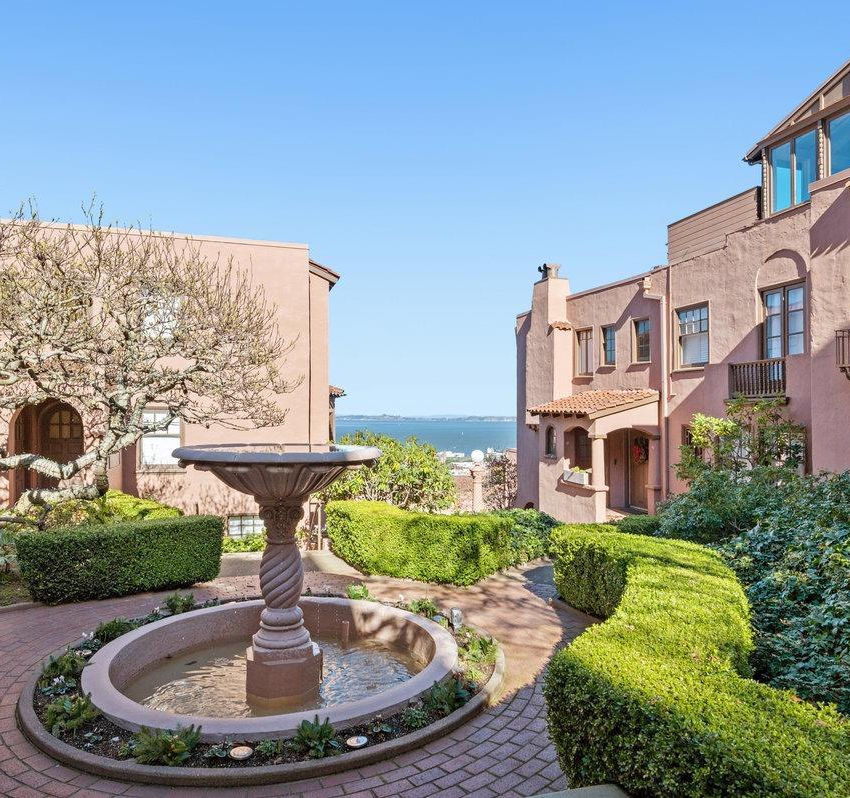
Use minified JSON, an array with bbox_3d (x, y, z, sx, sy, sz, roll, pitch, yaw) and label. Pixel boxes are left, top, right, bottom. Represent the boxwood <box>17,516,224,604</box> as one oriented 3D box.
[{"bbox_3d":[-3.290,1.698,6.577,1.922,0.700,0.650,1,-2,-29],"label":"boxwood"}]

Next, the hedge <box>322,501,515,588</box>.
[{"bbox_3d":[-0.059,1.681,7.225,2.250,0.770,1.150,-1,-2,19],"label":"hedge"}]

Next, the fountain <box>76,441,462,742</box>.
[{"bbox_3d":[-1.076,1.172,4.604,2.595,1.606,2.595,0,-2,0],"label":"fountain"}]

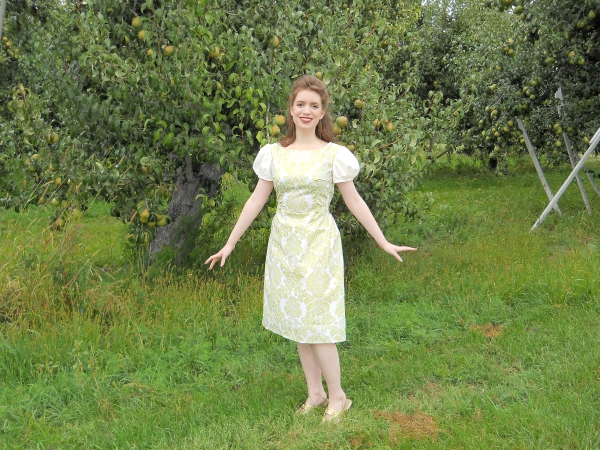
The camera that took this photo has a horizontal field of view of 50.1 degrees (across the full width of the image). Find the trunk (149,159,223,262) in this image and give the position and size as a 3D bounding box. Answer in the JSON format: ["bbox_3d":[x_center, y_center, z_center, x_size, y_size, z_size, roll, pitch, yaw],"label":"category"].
[{"bbox_3d":[-1.010,-0.090,5.650,0.600,0.920,0.480,0,10,0],"label":"trunk"}]

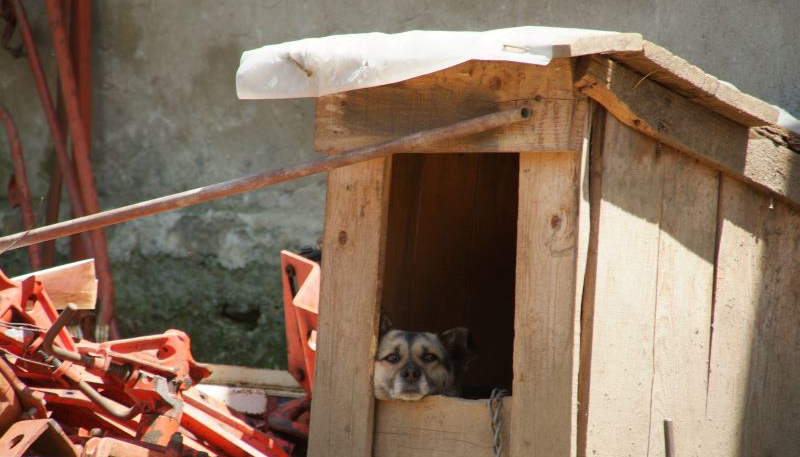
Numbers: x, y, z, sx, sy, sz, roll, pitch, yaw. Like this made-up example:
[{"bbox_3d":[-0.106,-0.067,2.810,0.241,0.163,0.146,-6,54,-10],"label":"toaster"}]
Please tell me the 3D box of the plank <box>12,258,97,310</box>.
[{"bbox_3d":[-0.637,0.106,12.161,0.180,0.090,0.025,-7,2,3],"label":"plank"}]

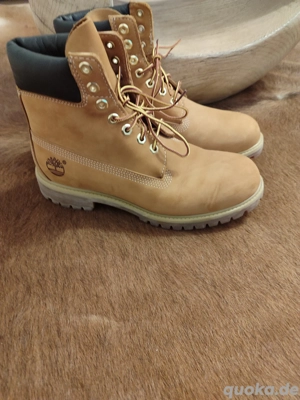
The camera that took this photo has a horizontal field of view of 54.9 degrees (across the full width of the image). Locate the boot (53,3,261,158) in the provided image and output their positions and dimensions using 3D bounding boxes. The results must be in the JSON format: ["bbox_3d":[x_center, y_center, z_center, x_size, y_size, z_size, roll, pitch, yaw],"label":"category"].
[{"bbox_3d":[0.021,-0.171,0.423,0.306,0.198,0.110,11,46,12],"label":"boot"}]

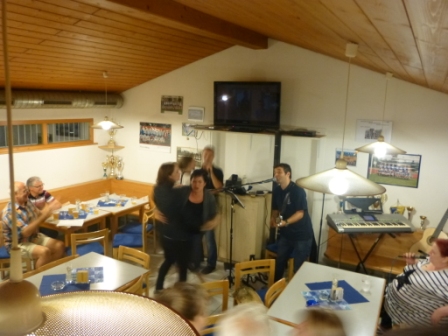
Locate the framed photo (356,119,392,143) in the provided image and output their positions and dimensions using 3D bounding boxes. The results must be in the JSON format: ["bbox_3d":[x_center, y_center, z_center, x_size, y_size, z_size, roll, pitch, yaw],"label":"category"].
[{"bbox_3d":[1.926,-0.457,4.832,0.425,0.290,0.020,7,11,28],"label":"framed photo"}]

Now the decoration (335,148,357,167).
[{"bbox_3d":[1.665,-0.141,5.108,0.280,0.225,0.020,7,11,27],"label":"decoration"}]

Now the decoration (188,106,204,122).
[{"bbox_3d":[-0.459,-0.869,6.106,0.310,0.220,0.020,7,11,28],"label":"decoration"}]

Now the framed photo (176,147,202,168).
[{"bbox_3d":[-0.592,-0.177,6.287,0.490,0.320,0.020,7,11,27],"label":"framed photo"}]

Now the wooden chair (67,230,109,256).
[{"bbox_3d":[-1.769,1.140,4.879,0.450,0.810,0.490,-4,11,-29],"label":"wooden chair"}]

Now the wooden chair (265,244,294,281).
[{"bbox_3d":[0.898,1.172,5.224,0.440,0.810,0.500,11,13,43],"label":"wooden chair"}]

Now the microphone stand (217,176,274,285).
[{"bbox_3d":[0.217,0.827,4.756,0.500,1.600,0.900,-7,13,-43],"label":"microphone stand"}]

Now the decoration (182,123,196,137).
[{"bbox_3d":[-0.581,-0.626,6.219,0.275,0.220,0.020,7,11,28],"label":"decoration"}]

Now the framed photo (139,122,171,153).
[{"bbox_3d":[-1.207,-0.531,6.555,0.680,0.485,0.020,7,11,27],"label":"framed photo"}]

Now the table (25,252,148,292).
[{"bbox_3d":[-1.382,1.420,3.465,0.810,0.750,1.200,7,11,28],"label":"table"}]

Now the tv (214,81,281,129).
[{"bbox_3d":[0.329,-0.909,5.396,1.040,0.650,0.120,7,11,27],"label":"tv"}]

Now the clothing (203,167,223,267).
[{"bbox_3d":[-0.229,0.741,5.340,0.460,1.480,0.340,3,10,7],"label":"clothing"}]

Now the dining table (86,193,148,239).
[{"bbox_3d":[-1.802,0.952,6.120,0.850,0.750,0.860,7,11,28],"label":"dining table"}]

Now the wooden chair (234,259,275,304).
[{"bbox_3d":[0.397,1.405,3.716,0.450,0.810,0.490,-2,10,-19],"label":"wooden chair"}]

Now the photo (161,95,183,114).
[{"bbox_3d":[-0.878,-1.054,6.320,0.435,0.295,0.020,7,11,28],"label":"photo"}]

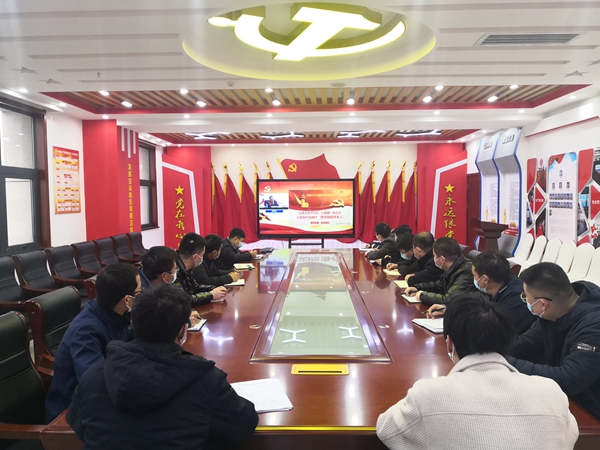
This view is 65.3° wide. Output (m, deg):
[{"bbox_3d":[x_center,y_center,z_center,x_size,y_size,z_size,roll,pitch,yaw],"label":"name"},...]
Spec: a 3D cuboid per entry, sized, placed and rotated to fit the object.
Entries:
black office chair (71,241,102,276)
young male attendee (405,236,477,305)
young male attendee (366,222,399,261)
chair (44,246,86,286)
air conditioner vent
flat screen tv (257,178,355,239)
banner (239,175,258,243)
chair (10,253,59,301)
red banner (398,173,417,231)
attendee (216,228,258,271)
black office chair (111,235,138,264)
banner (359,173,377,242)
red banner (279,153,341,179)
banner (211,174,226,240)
[{"bbox_3d":[-2.476,0.708,6.045,0.620,0.980,0.590,0,3,2],"label":"black office chair"},{"bbox_3d":[1.202,0.711,3.815,0.700,1.220,0.550,0,4,6],"label":"young male attendee"},{"bbox_3d":[1.154,0.576,5.987,0.680,1.200,0.550,1,3,18],"label":"young male attendee"},{"bbox_3d":[-2.598,0.760,5.694,0.620,0.990,0.590,-1,4,2],"label":"chair"},{"bbox_3d":[1.775,-1.454,3.627,0.740,0.050,0.260,0,3,2],"label":"air conditioner vent"},{"bbox_3d":[0.126,-0.327,9.498,1.980,1.205,0.090,0,3,2],"label":"flat screen tv"},{"bbox_3d":[-1.106,-0.358,10.238,0.430,1.487,0.220,0,3,2],"label":"banner"},{"bbox_3d":[-2.513,0.772,4.917,0.620,0.980,0.590,0,3,2],"label":"chair"},{"bbox_3d":[2.331,-0.408,10.122,0.390,1.448,0.220,0,3,2],"label":"red banner"},{"bbox_3d":[-0.823,0.614,6.180,0.680,1.170,0.540,-1,4,-3],"label":"attendee"},{"bbox_3d":[-2.543,0.653,7.410,0.620,0.990,0.590,-1,4,2],"label":"black office chair"},{"bbox_3d":[1.613,-0.413,11.200,0.430,1.700,0.200,-1,4,2],"label":"banner"},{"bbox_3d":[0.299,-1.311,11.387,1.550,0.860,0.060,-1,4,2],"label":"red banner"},{"bbox_3d":[-1.764,-0.365,10.260,0.370,1.413,0.220,0,3,2],"label":"banner"}]

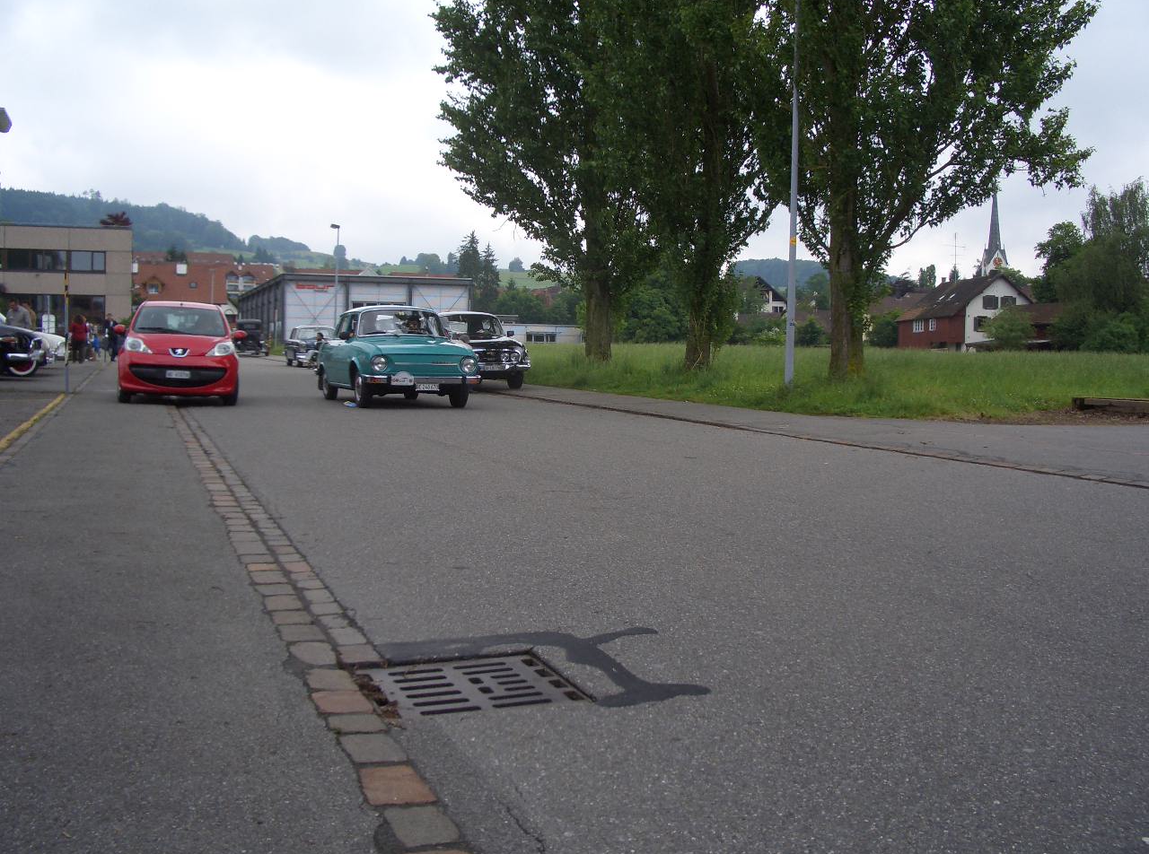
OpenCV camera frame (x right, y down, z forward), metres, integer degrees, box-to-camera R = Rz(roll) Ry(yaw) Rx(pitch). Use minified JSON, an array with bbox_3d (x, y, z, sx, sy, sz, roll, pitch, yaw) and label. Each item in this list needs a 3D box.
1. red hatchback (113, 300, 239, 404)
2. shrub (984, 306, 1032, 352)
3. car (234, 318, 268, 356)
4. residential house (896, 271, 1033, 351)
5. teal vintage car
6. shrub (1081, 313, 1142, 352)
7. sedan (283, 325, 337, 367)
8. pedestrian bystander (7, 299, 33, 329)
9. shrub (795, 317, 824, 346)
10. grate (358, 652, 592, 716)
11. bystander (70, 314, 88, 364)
[{"bbox_3d":[-5.840,-1.135,17.280,1.630,1.465,3.430,0,4,-16],"label":"red hatchback"},{"bbox_3d":[36.612,-8.179,98.000,4.100,4.200,4.000,3,4,20],"label":"shrub"},{"bbox_3d":[-16.313,-4.498,58.500,1.680,1.800,4.100,0,4,-18],"label":"car"},{"bbox_3d":[41.768,-12.100,123.614,9.200,8.300,11.500,0,4,-20],"label":"residential house"},{"bbox_3d":[-2.667,-1.044,16.672,1.620,1.390,4.150,-1,4,-21],"label":"teal vintage car"},{"bbox_3d":[39.374,-6.746,85.000,4.400,3.300,3.800,3,5,25],"label":"shrub"},{"bbox_3d":[-9.619,-3.007,43.000,1.750,1.480,4.600,0,4,-20],"label":"sedan"},{"bbox_3d":[-13.132,-2.178,27.500,0.520,1.710,0.400,4,5,34],"label":"pedestrian bystander"},{"bbox_3d":[18.660,-7.471,92.000,2.300,2.600,2.200,2,4,12],"label":"shrub"},{"bbox_3d":[-0.267,0.690,3.030,0.500,0.040,0.479,-1,4,-22],"label":"grate"},{"bbox_3d":[-16.009,-2.840,37.500,0.560,1.580,0.360,0,4,-14],"label":"bystander"}]

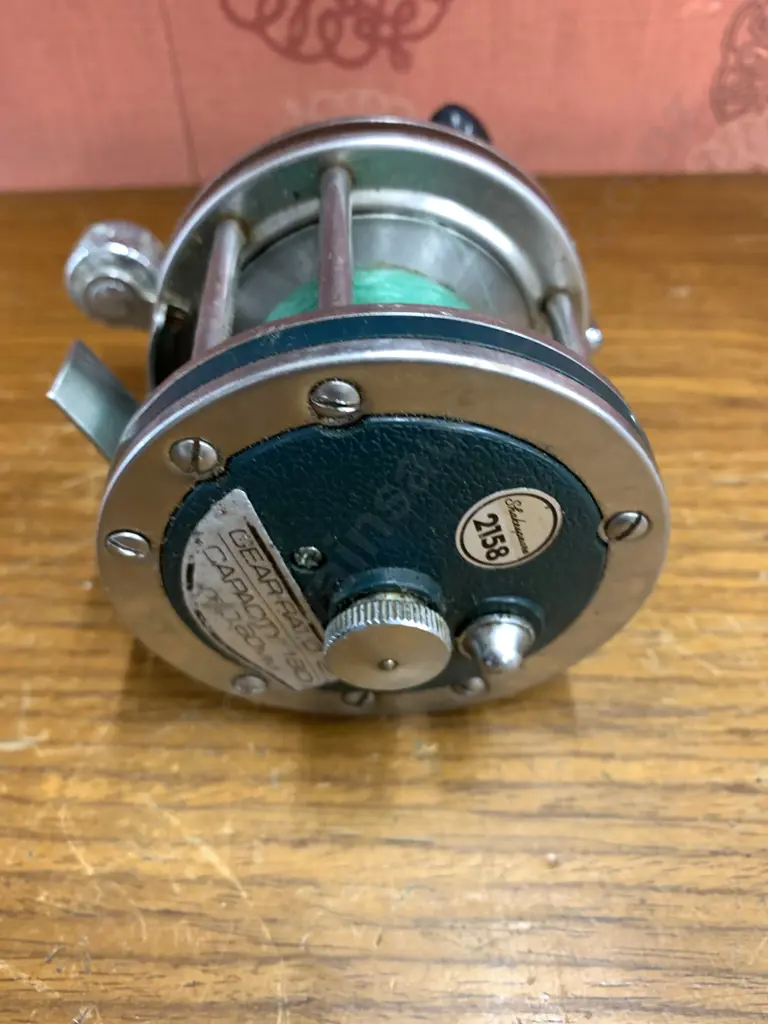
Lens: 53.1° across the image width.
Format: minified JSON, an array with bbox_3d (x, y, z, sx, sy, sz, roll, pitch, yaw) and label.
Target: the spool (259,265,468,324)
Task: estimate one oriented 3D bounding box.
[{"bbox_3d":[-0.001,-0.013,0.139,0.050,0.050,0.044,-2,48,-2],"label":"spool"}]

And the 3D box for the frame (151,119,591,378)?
[{"bbox_3d":[-0.001,-0.016,0.141,0.086,0.086,0.058,-2,48,-2],"label":"frame"}]

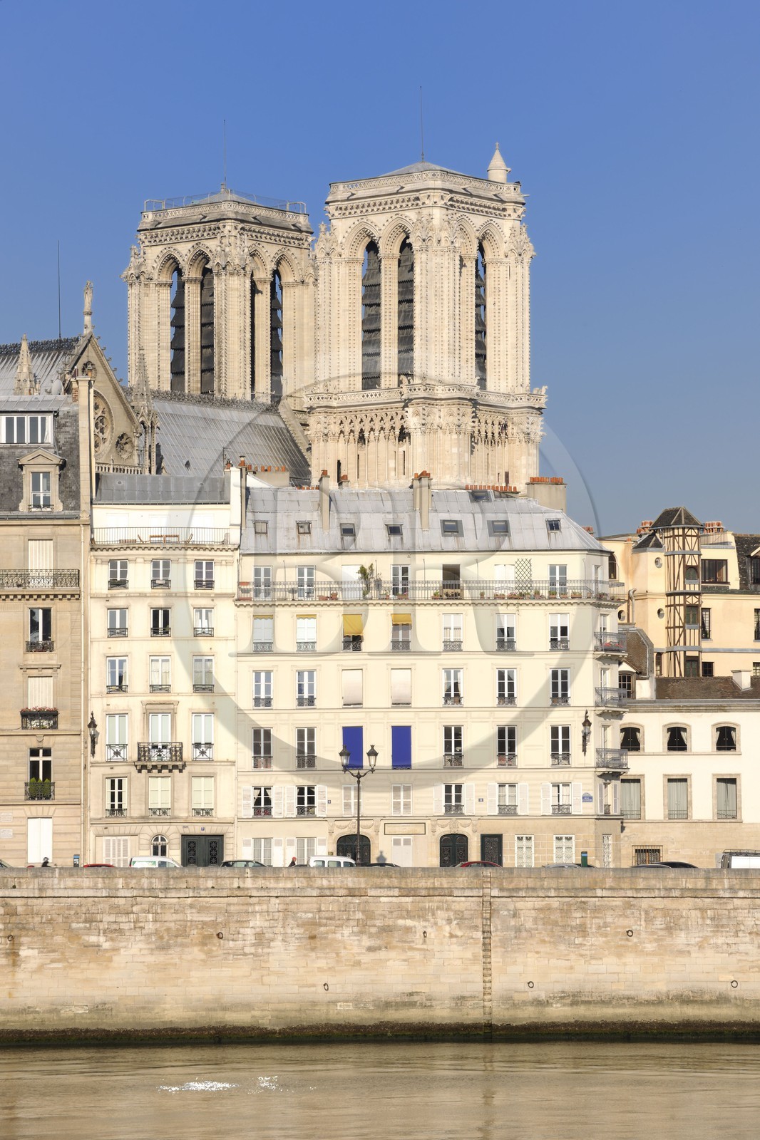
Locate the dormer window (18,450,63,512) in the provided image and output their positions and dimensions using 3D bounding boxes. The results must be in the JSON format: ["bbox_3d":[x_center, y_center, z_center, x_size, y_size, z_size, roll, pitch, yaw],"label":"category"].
[{"bbox_3d":[-18.939,-4.987,221.557,2.500,3.550,1.400,0,-4,0],"label":"dormer window"}]

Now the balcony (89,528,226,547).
[{"bbox_3d":[-12.161,-1.809,220.197,7.500,1.050,0.900,0,-4,-2],"label":"balcony"}]

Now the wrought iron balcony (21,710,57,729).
[{"bbox_3d":[-18.911,8.326,219.779,2.020,1.120,0.450,0,-4,0],"label":"wrought iron balcony"}]

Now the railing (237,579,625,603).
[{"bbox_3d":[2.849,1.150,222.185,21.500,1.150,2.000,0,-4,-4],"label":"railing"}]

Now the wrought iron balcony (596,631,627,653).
[{"bbox_3d":[13.059,4.096,223.274,0.650,1.150,2.300,-3,-5,30],"label":"wrought iron balcony"}]

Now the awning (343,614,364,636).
[{"bbox_3d":[-1.476,3.059,220.997,1.120,1.130,0.700,0,-4,-5],"label":"awning"}]

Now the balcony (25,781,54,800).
[{"bbox_3d":[-18.841,12.245,219.542,1.620,1.030,0.320,0,-4,0],"label":"balcony"}]

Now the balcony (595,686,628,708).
[{"bbox_3d":[12.930,7.101,221.072,0.700,1.150,2.300,-3,-5,32],"label":"balcony"}]

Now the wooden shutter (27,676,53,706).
[{"bbox_3d":[-18.858,7.360,220.201,1.400,2.750,0.070,0,-4,0],"label":"wooden shutter"}]

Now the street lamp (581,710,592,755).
[{"bbox_3d":[11.458,9.035,219.356,0.560,2.480,1.100,0,-4,0],"label":"street lamp"}]

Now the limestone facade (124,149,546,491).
[{"bbox_3d":[-6.205,-4.839,406.162,43.000,71.000,16.000,-4,-5,39],"label":"limestone facade"}]

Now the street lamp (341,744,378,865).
[{"bbox_3d":[-1.062,12.717,206.620,2.030,7.200,0.600,0,-4,0],"label":"street lamp"}]

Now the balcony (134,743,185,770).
[{"bbox_3d":[-12.181,10.365,219.500,2.650,1.500,0.660,0,-4,0],"label":"balcony"}]

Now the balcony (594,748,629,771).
[{"bbox_3d":[12.940,10.552,220.819,0.700,1.180,2.300,-3,-5,32],"label":"balcony"}]

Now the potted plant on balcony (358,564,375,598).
[{"bbox_3d":[-0.772,0.623,221.523,0.930,1.950,0.850,0,-4,-4],"label":"potted plant on balcony"}]

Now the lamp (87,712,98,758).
[{"bbox_3d":[-15.928,9.158,219.347,0.560,2.500,1.100,0,-4,0],"label":"lamp"}]

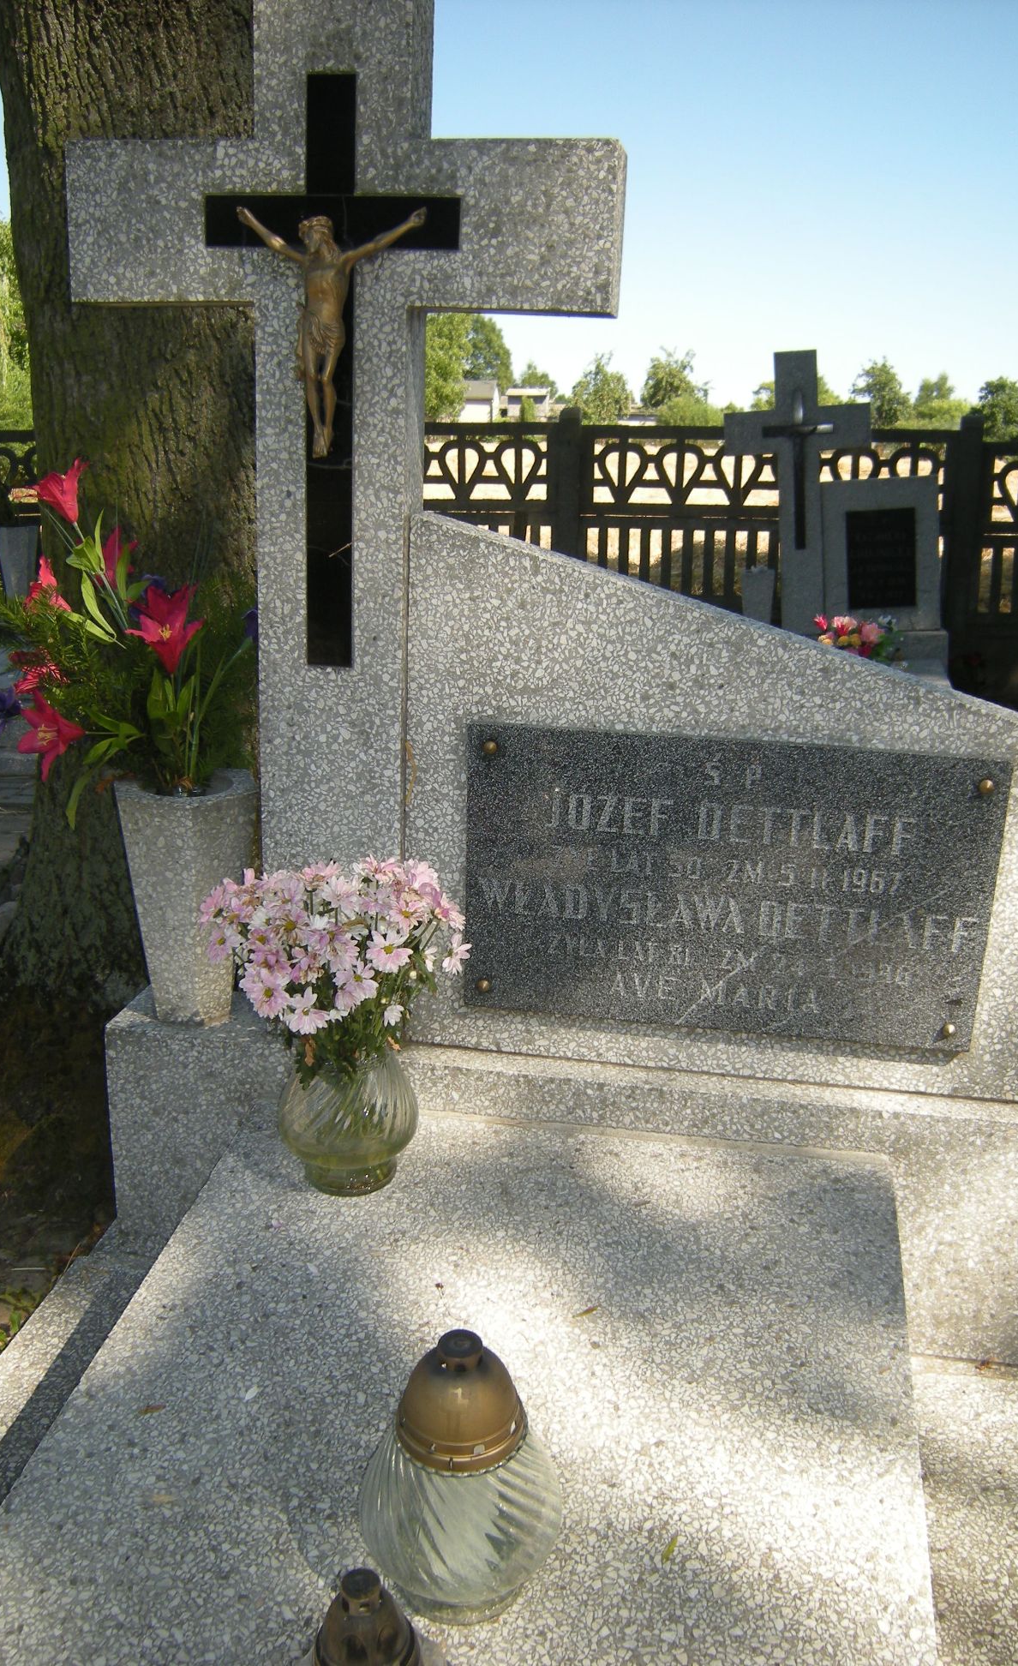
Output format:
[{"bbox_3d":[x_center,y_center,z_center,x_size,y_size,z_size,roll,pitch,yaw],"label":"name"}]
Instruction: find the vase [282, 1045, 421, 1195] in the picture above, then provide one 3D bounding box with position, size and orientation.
[{"bbox_3d":[-0.166,0.290,1.392,0.145,0.135,0.145,1,20,0],"label":"vase"}]

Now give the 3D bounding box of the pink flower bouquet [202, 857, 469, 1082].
[{"bbox_3d":[-0.164,0.143,1.347,0.259,0.216,0.216,5,18,9],"label":"pink flower bouquet"}]

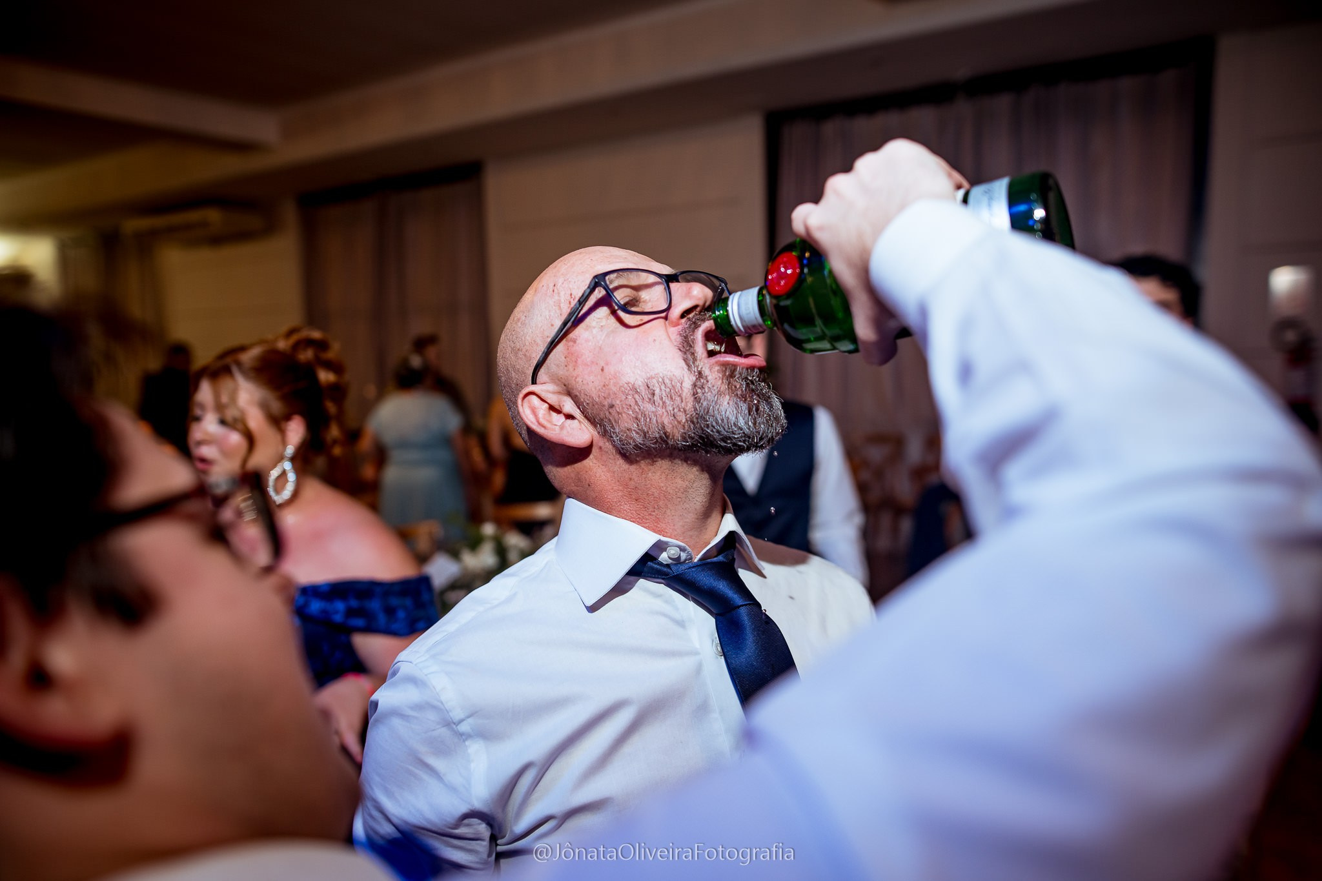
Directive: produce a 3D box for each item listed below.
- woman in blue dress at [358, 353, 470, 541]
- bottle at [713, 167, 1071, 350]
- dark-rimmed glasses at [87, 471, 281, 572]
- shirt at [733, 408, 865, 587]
[{"bbox_3d":[-1.209,0.319,4.454,0.500,1.540,0.310,-3,8,-12],"label":"woman in blue dress"},{"bbox_3d":[0.142,-0.107,0.596,0.240,0.086,0.086,-9,-24,36],"label":"bottle"},{"bbox_3d":[-0.254,0.054,0.362,0.142,0.045,0.142,-3,14,44],"label":"dark-rimmed glasses"},{"bbox_3d":[0.200,0.165,2.130,0.540,0.660,0.300,-2,8,-6],"label":"shirt"}]

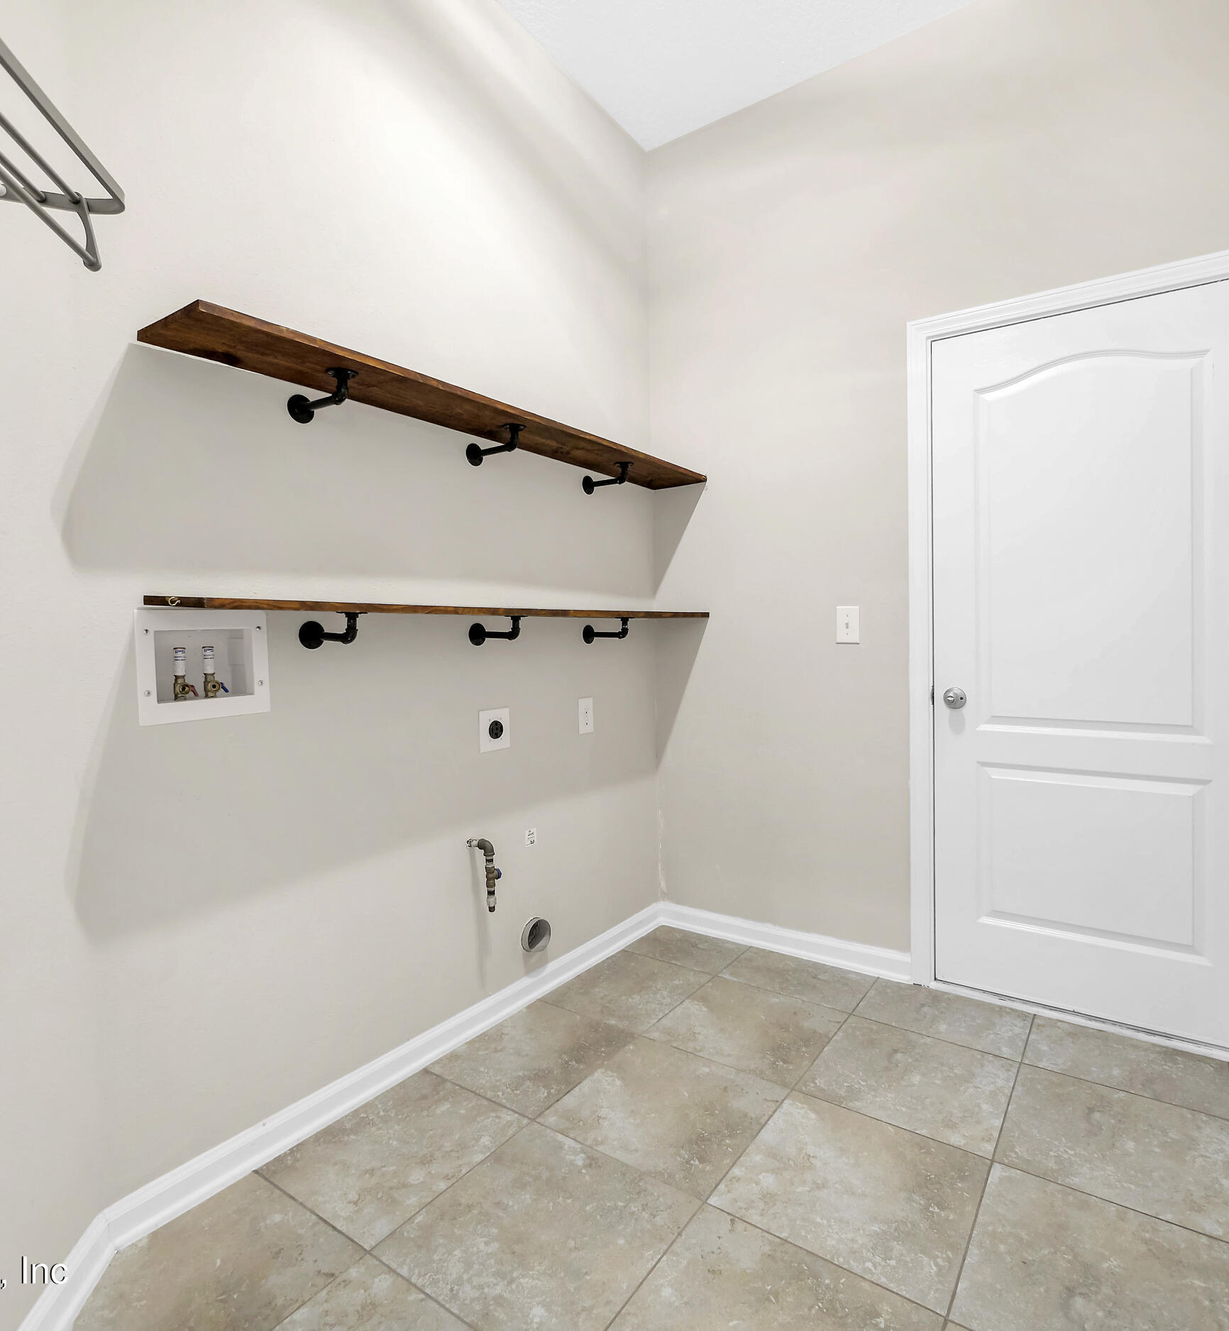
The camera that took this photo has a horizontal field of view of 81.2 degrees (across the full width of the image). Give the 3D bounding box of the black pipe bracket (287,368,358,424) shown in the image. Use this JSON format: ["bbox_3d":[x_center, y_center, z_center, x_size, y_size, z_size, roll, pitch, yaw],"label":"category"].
[{"bbox_3d":[-0.647,-0.601,1.612,0.189,0.085,0.068,1,3,36],"label":"black pipe bracket"}]

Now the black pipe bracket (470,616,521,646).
[{"bbox_3d":[-0.321,-0.098,2.048,0.187,0.088,0.068,1,3,36],"label":"black pipe bracket"}]

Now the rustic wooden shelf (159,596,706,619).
[{"bbox_3d":[-0.264,-0.156,2.042,0.234,0.019,1.843,4,5,35],"label":"rustic wooden shelf"}]

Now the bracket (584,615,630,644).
[{"bbox_3d":[-0.012,-0.118,2.464,0.187,0.092,0.068,1,3,36],"label":"bracket"}]

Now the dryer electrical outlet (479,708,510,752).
[{"bbox_3d":[-0.348,0.195,2.150,0.020,0.122,0.122,1,3,36],"label":"dryer electrical outlet"}]

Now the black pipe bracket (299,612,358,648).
[{"bbox_3d":[-0.630,-0.078,1.633,0.187,0.088,0.067,1,3,36],"label":"black pipe bracket"}]

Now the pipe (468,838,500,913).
[{"bbox_3d":[-0.365,0.596,2.044,0.117,0.207,0.043,1,3,36],"label":"pipe"}]

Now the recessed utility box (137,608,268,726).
[{"bbox_3d":[-0.880,-0.002,1.516,0.087,0.225,0.257,1,3,36],"label":"recessed utility box"}]

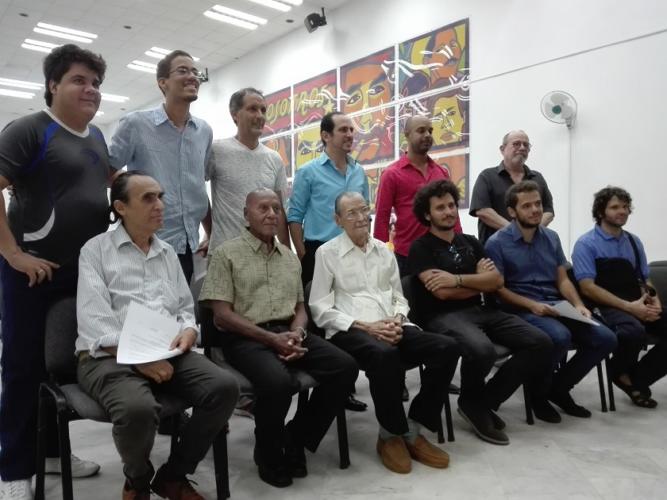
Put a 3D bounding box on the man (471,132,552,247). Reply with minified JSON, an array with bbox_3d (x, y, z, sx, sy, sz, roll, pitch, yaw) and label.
[{"bbox_3d":[1.200,0.044,3.483,0.550,1.677,0.340,-1,2,-11],"label":"man"}]

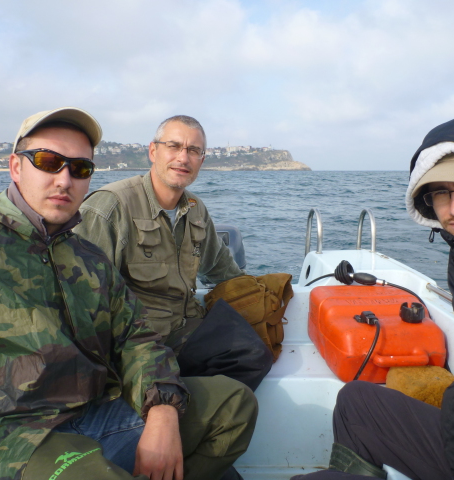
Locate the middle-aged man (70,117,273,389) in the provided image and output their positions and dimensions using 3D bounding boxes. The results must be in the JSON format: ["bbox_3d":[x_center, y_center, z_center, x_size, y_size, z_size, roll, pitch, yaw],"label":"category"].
[{"bbox_3d":[-0.110,0.215,1.580,0.650,1.200,0.740,-7,10,-42],"label":"middle-aged man"}]

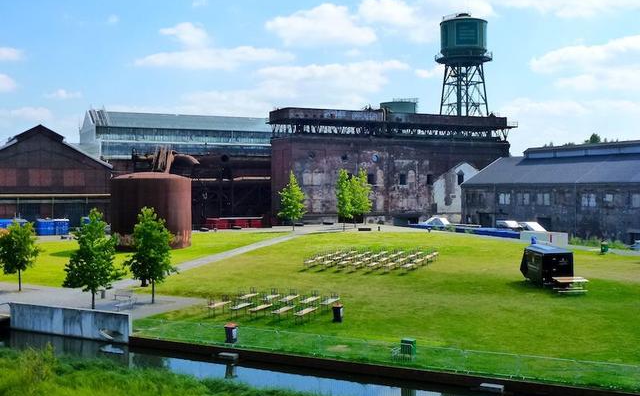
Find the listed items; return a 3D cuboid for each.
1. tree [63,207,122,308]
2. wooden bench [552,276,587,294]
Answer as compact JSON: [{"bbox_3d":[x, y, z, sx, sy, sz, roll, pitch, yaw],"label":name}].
[{"bbox_3d":[-15.147,4.077,47.800,3.800,6.800,3.700,0,1,0],"label":"tree"},{"bbox_3d":[17.543,6.149,50.500,2.150,0.800,1.350,0,1,-7],"label":"wooden bench"}]

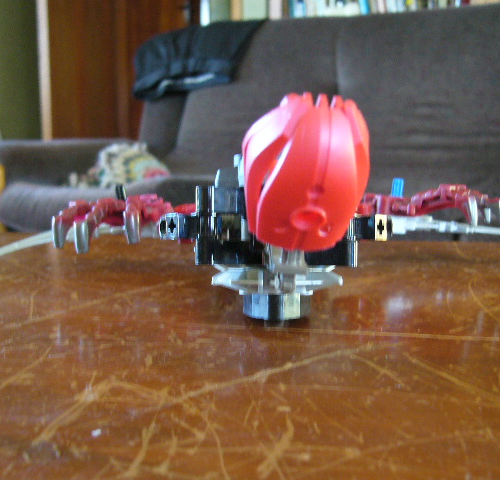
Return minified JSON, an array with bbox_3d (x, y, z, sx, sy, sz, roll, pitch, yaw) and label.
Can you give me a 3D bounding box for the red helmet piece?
[{"bbox_3d":[0.016,-0.020,0.183,0.036,0.046,0.031,5,3,-7],"label":"red helmet piece"}]

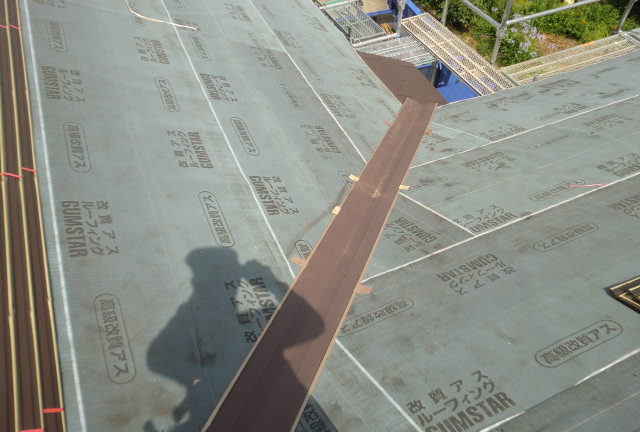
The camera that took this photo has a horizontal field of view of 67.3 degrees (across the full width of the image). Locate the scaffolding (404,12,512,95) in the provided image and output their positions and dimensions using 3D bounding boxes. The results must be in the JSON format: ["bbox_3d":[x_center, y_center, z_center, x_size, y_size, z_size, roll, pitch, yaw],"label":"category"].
[{"bbox_3d":[1.445,-1.691,5.098,0.400,0.055,1.760,-19,52,-14],"label":"scaffolding"}]

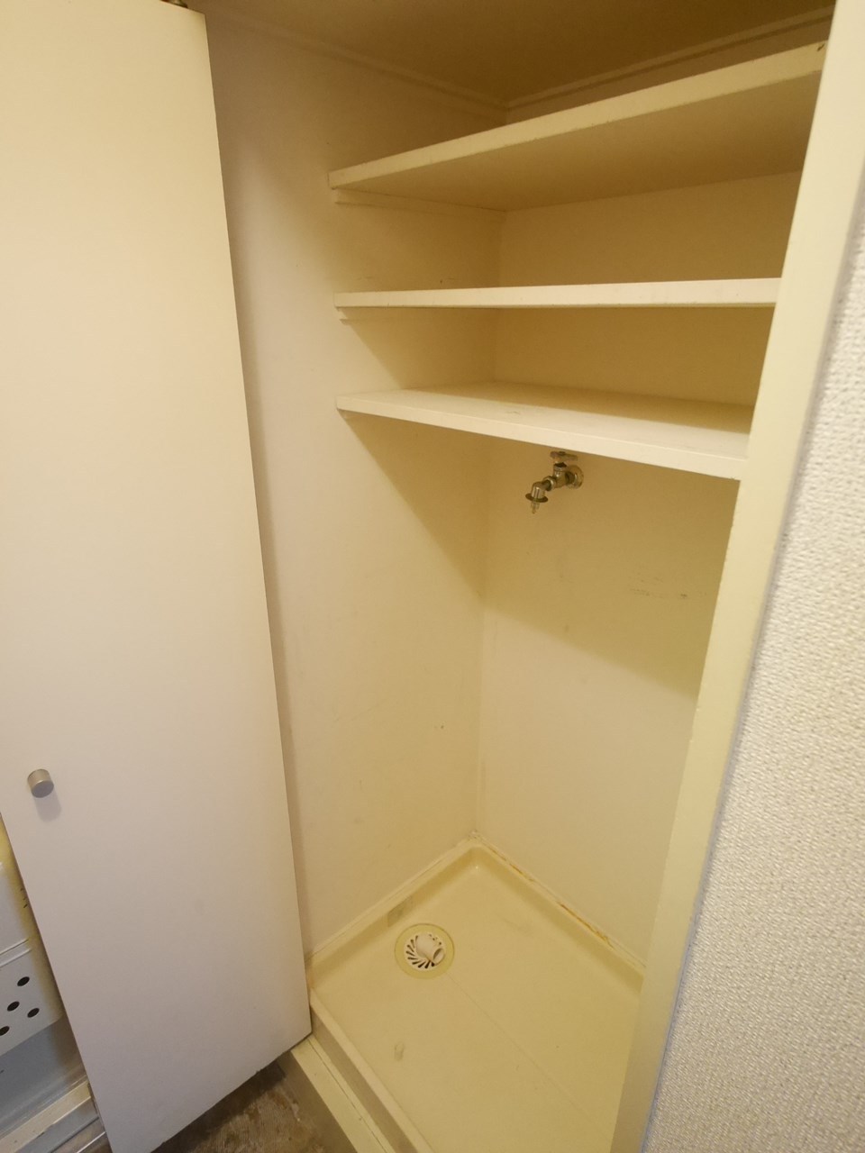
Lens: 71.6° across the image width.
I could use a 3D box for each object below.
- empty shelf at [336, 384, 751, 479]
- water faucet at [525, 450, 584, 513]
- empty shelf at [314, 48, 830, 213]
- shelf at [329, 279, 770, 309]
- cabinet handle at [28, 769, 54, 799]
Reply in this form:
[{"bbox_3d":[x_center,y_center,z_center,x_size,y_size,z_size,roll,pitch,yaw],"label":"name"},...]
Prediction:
[{"bbox_3d":[0.252,-0.251,0.930,0.412,0.021,0.781,-21,31,-39],"label":"empty shelf"},{"bbox_3d":[0.236,-0.188,1.185,0.149,0.107,0.065,-21,31,-39],"label":"water faucet"},{"bbox_3d":[0.260,-0.561,0.803,0.412,0.020,0.781,-21,31,-39],"label":"empty shelf"},{"bbox_3d":[0.257,-0.403,0.869,0.410,0.022,0.781,-21,31,-39],"label":"shelf"},{"bbox_3d":[-0.531,0.283,0.815,0.025,0.025,0.022,-18,30,-35],"label":"cabinet handle"}]

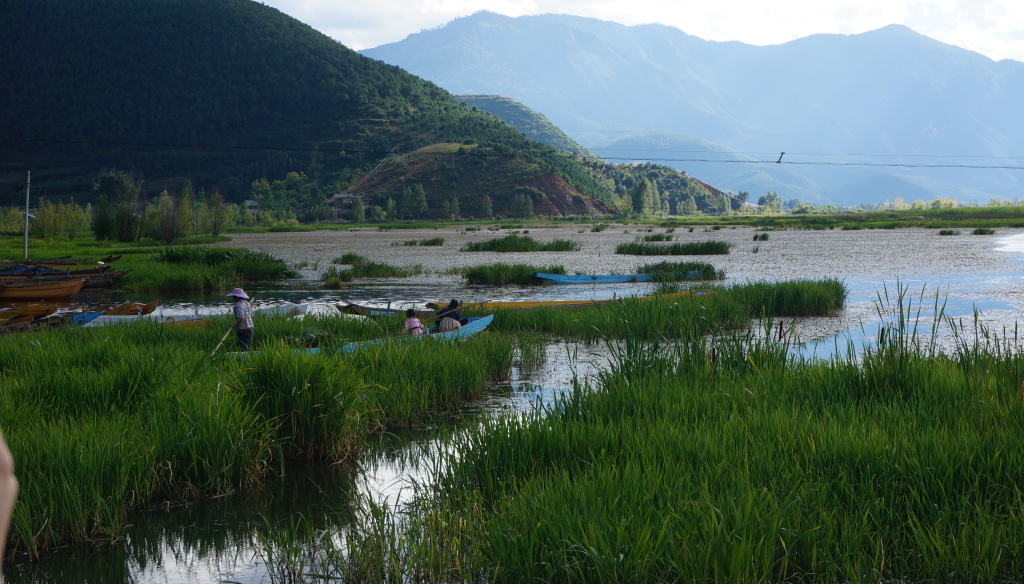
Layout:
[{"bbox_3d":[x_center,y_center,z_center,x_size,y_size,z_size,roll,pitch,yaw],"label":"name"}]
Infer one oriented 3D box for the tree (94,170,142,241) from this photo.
[{"bbox_3d":[-33.243,-7.282,168.000,4.100,6.000,4.000,0,2,0],"label":"tree"}]

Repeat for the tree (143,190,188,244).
[{"bbox_3d":[-27.435,-5.882,157.000,3.500,4.300,3.400,0,2,0],"label":"tree"}]

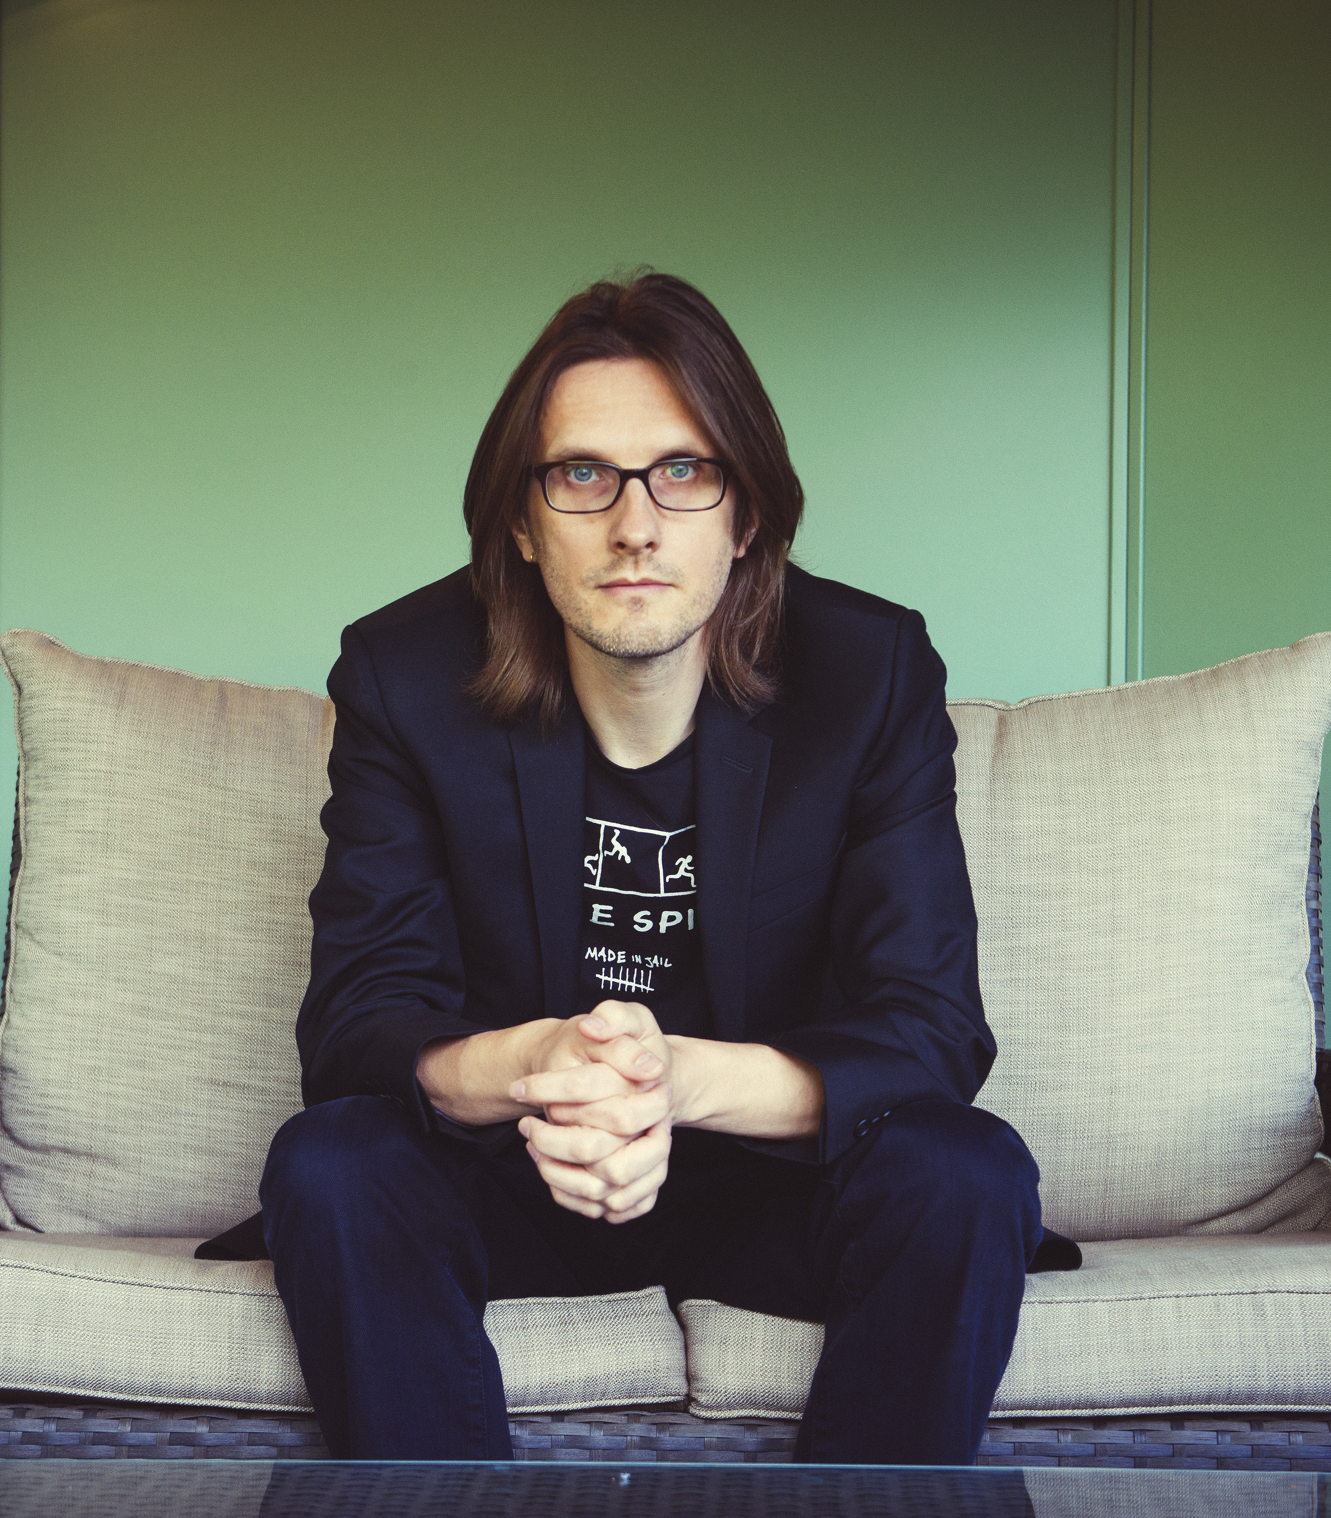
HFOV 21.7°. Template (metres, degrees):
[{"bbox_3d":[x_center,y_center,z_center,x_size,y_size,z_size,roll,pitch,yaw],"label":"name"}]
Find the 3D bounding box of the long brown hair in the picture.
[{"bbox_3d":[-0.021,-0.180,2.430,0.235,0.315,0.225,-1,-1,0],"label":"long brown hair"}]

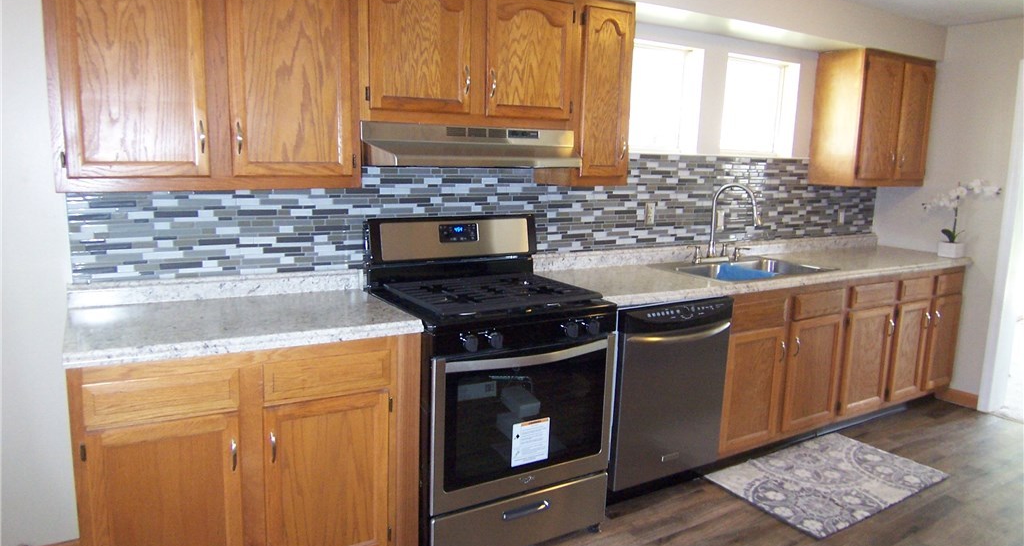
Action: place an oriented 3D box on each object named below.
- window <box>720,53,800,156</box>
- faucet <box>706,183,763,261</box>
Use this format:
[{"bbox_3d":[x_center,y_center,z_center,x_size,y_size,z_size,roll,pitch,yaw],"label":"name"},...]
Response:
[{"bbox_3d":[1.392,-0.944,3.918,0.608,0.548,0.120,-4,11,-30],"label":"window"},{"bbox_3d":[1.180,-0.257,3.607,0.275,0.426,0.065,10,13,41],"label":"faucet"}]

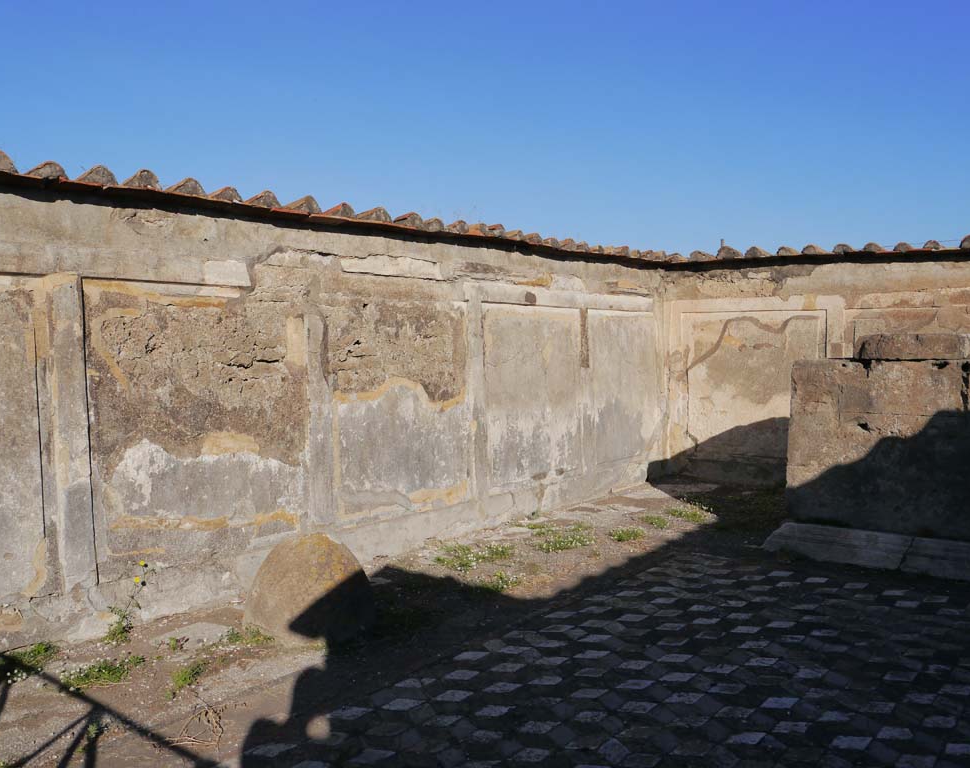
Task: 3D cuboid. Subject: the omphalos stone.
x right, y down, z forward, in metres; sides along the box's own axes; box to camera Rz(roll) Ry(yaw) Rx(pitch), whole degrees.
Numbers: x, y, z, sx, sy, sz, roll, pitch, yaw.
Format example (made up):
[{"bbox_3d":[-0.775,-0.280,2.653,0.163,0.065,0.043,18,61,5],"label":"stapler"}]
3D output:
[{"bbox_3d":[-1.035,1.149,4.861,0.745,0.515,0.745,-1,3,-12],"label":"omphalos stone"}]

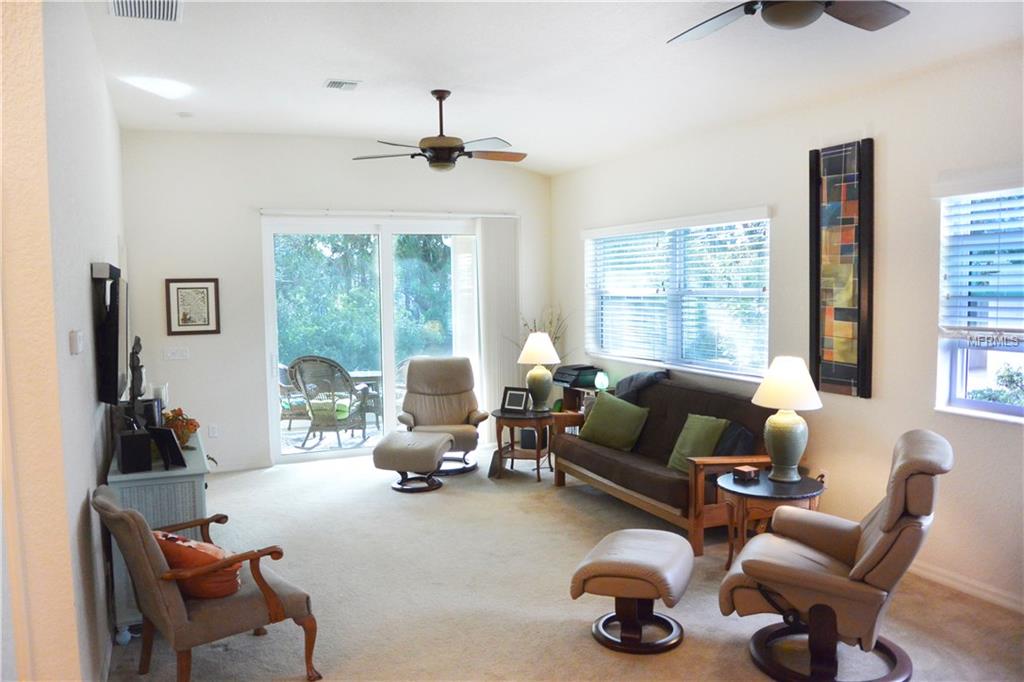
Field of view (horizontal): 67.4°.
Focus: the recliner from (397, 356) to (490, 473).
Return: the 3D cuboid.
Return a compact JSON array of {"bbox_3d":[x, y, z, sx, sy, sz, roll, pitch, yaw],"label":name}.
[{"bbox_3d":[-0.657,0.676,7.244,0.800,1.005,0.790,-2,4,-13],"label":"recliner"}]

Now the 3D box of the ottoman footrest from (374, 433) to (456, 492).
[{"bbox_3d":[-0.825,1.025,6.496,0.550,0.420,0.480,0,5,14],"label":"ottoman footrest"}]

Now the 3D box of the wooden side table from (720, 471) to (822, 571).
[{"bbox_3d":[1.481,1.081,4.398,0.580,0.560,0.580,1,5,21],"label":"wooden side table"}]

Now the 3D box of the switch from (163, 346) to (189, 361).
[{"bbox_3d":[-3.023,0.115,6.911,0.212,0.118,0.015,-3,5,-24],"label":"switch"}]

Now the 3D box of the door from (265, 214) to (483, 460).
[{"bbox_3d":[-1.279,-0.034,7.805,2.318,2.361,0.120,-3,4,-24],"label":"door"}]

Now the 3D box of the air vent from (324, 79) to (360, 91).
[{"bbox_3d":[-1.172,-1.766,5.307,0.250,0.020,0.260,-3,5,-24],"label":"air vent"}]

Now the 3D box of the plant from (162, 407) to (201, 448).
[{"bbox_3d":[-1.885,0.483,4.366,0.200,0.232,0.210,-3,4,-24],"label":"plant"}]

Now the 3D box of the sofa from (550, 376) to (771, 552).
[{"bbox_3d":[1.115,0.814,5.721,0.900,0.900,1.950,-3,5,-24],"label":"sofa"}]

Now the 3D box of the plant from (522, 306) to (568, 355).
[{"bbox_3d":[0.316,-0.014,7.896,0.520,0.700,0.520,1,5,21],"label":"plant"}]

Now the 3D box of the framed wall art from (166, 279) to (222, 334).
[{"bbox_3d":[-2.902,-0.313,6.997,0.457,0.517,0.030,-3,4,-24],"label":"framed wall art"}]

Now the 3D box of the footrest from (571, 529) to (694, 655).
[{"bbox_3d":[0.581,1.195,3.668,0.465,0.430,0.550,0,4,21],"label":"footrest"}]

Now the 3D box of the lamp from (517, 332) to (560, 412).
[{"bbox_3d":[0.255,0.281,6.895,0.397,0.680,0.397,-1,4,0],"label":"lamp"}]

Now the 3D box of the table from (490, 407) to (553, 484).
[{"bbox_3d":[0.118,0.912,6.816,0.590,0.563,0.590,-1,4,0],"label":"table"}]

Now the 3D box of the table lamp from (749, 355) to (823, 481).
[{"bbox_3d":[1.588,0.449,4.419,0.390,0.705,0.390,1,5,21],"label":"table lamp"}]

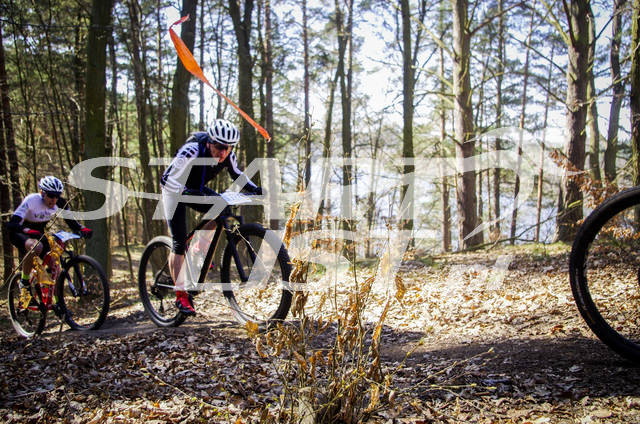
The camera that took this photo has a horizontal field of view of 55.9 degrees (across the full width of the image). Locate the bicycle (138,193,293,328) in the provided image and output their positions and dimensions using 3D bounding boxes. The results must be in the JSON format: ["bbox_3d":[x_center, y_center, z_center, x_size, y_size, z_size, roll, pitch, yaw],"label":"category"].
[{"bbox_3d":[-0.874,0.370,4.571,1.830,1.020,0.700,-9,-3,42],"label":"bicycle"}]

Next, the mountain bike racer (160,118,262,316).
[{"bbox_3d":[-0.898,0.040,4.566,0.850,1.460,0.690,4,7,41],"label":"mountain bike racer"}]

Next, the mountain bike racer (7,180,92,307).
[{"bbox_3d":[-2.917,0.384,6.325,0.890,1.480,0.690,4,6,35],"label":"mountain bike racer"}]

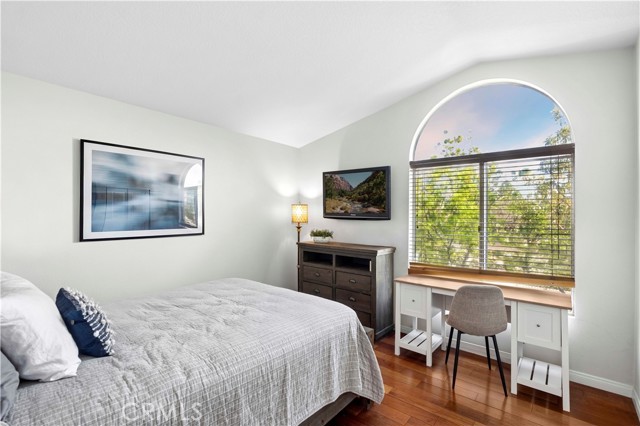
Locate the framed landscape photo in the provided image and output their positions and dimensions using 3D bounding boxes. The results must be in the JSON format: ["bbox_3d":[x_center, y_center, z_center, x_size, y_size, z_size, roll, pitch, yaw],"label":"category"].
[{"bbox_3d":[-1.649,-0.185,2.806,0.040,0.858,1.098,1,0,39],"label":"framed landscape photo"}]

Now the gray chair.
[{"bbox_3d":[1.322,0.999,2.447,0.430,0.869,0.490,0,0,15],"label":"gray chair"}]

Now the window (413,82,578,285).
[{"bbox_3d":[1.638,-0.290,2.902,1.450,2.026,0.120,1,0,39],"label":"window"}]

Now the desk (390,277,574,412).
[{"bbox_3d":[1.422,1.057,2.628,1.337,0.752,0.470,1,0,39],"label":"desk"}]

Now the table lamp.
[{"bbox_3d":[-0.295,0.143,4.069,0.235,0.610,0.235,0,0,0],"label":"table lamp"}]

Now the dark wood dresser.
[{"bbox_3d":[0.299,0.920,3.633,1.205,1.005,0.450,1,0,39],"label":"dark wood dresser"}]

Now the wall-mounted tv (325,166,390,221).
[{"bbox_3d":[0.468,-0.241,3.723,1.018,0.643,0.085,1,0,39],"label":"wall-mounted tv"}]

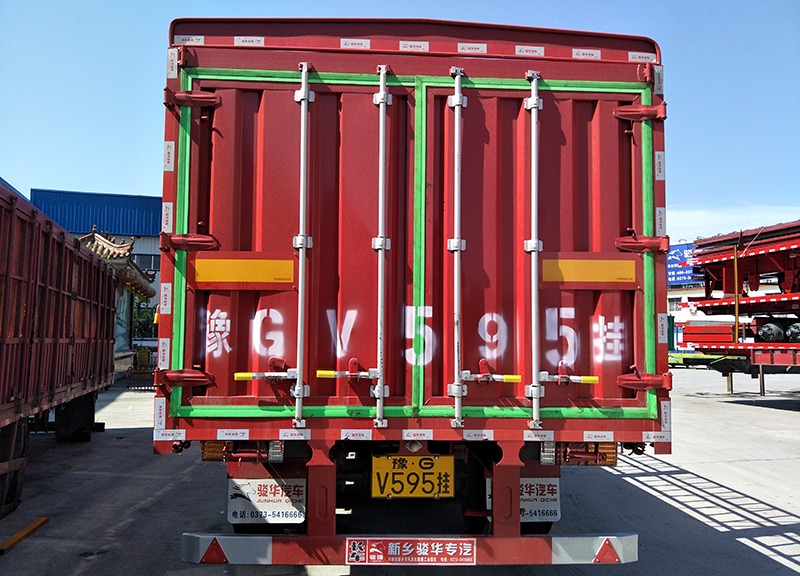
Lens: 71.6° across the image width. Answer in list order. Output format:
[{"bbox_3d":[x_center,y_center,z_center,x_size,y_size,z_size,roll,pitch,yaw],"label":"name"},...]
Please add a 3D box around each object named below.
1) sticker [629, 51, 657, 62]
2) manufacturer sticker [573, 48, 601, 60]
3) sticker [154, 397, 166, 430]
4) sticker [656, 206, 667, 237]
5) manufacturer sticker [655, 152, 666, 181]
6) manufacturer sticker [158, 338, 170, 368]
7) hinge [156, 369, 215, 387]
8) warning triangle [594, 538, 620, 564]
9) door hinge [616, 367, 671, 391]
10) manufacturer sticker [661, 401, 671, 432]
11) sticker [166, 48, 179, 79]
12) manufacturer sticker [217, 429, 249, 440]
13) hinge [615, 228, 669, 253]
[{"bbox_3d":[1.270,-1.208,2.904,0.150,0.050,0.006,1,-3,-3],"label":"sticker"},{"bbox_3d":[0.968,-1.205,2.868,0.150,0.052,0.010,1,-3,-2],"label":"manufacturer sticker"},{"bbox_3d":[-1.156,0.604,2.671,0.050,0.150,0.010,1,-3,-3],"label":"sticker"},{"bbox_3d":[1.335,-0.338,2.837,0.050,0.150,0.010,1,-3,-3],"label":"sticker"},{"bbox_3d":[1.335,-0.629,2.852,0.050,0.150,0.010,1,-3,-3],"label":"manufacturer sticker"},{"bbox_3d":[-1.142,0.322,2.695,0.053,0.150,0.010,1,-3,-2],"label":"manufacturer sticker"},{"bbox_3d":[-1.031,0.430,2.663,0.270,0.090,0.070,1,-3,-2],"label":"hinge"},{"bbox_3d":[1.079,1.369,2.890,0.150,0.130,0.010,1,-3,-3],"label":"warning triangle"},{"bbox_3d":[1.218,0.466,2.755,0.270,0.090,0.070,1,-3,-2],"label":"door hinge"},{"bbox_3d":[1.335,0.644,2.780,0.053,0.150,0.010,1,-3,-2],"label":"manufacturer sticker"},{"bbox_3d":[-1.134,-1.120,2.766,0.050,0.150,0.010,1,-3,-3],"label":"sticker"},{"bbox_3d":[-0.801,0.708,2.670,0.150,0.050,0.006,1,-3,-3],"label":"manufacturer sticker"},{"bbox_3d":[1.221,-0.219,2.793,0.270,0.090,0.070,1,-3,-2],"label":"hinge"}]

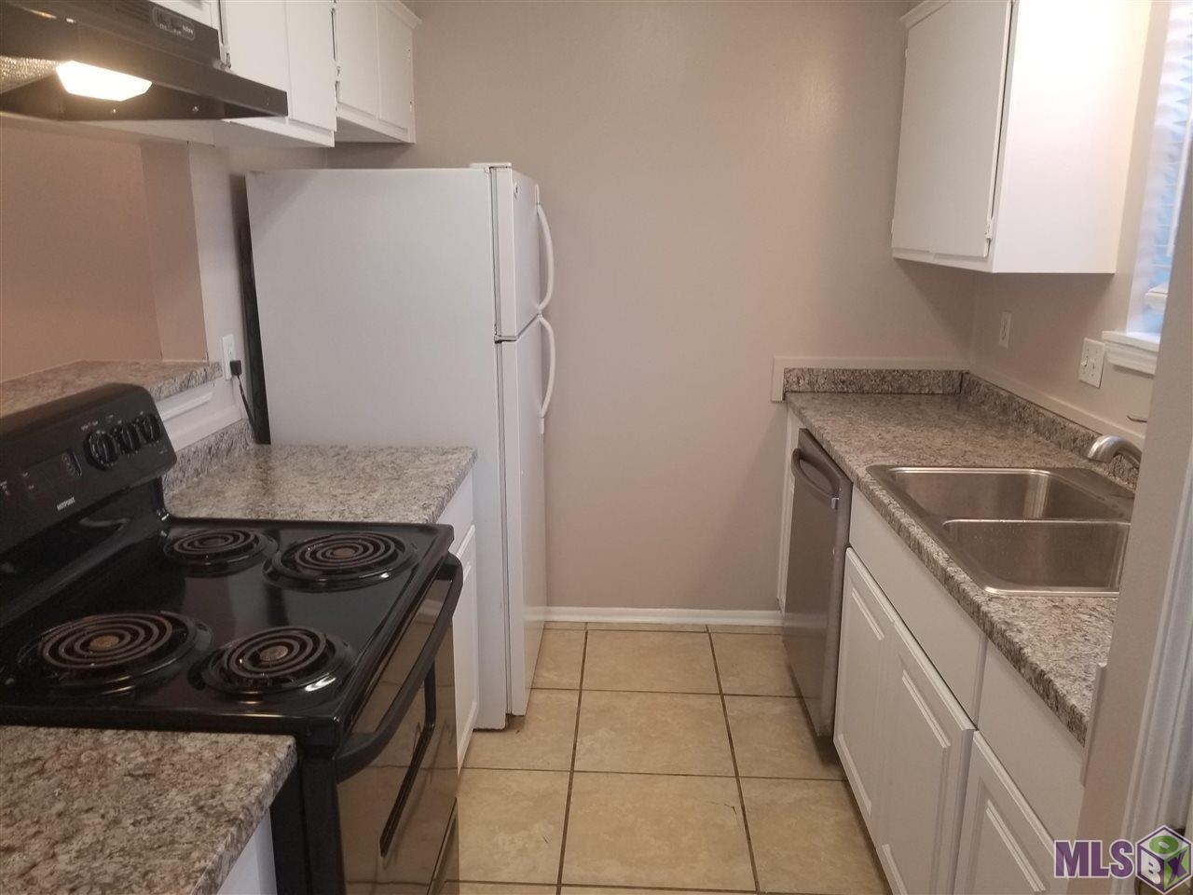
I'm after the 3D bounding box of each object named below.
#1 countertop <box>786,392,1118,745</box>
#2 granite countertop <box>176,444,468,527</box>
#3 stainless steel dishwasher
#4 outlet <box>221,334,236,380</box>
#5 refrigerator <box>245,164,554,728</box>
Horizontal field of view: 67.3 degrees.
[{"bbox_3d":[0.956,0.085,2.151,0.645,0.039,2.215,1,14,2],"label":"countertop"},{"bbox_3d":[-0.655,0.092,2.116,0.659,0.039,0.640,1,14,2],"label":"granite countertop"},{"bbox_3d":[0.927,0.411,2.716,0.615,0.845,0.605,1,14,2],"label":"stainless steel dishwasher"},{"bbox_3d":[-0.965,-0.235,2.374,0.012,0.116,0.070,1,14,2],"label":"outlet"},{"bbox_3d":[-0.532,-0.028,2.905,0.750,1.649,0.750,1,14,2],"label":"refrigerator"}]

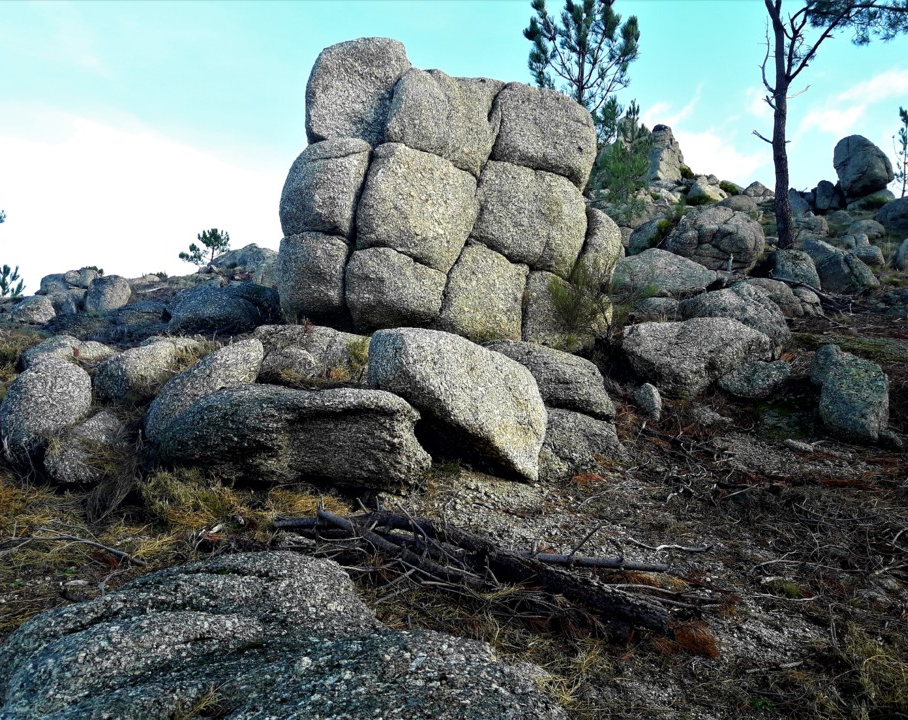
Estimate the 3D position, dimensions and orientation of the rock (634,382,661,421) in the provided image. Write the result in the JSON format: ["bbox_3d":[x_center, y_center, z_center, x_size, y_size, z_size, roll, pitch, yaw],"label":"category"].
[{"bbox_3d":[1.799,0.385,7.200,0.253,0.359,0.190,-1,-3,14],"label":"rock"}]

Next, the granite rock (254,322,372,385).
[{"bbox_3d":[-1.484,-0.038,8.200,1.185,0.654,0.888,1,-4,-10],"label":"granite rock"}]

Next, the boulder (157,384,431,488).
[{"bbox_3d":[-1.109,0.532,5.400,1.760,0.660,0.850,0,-3,5],"label":"boulder"}]

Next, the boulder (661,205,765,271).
[{"bbox_3d":[4.770,-2.247,14.300,1.779,1.197,1.423,-1,-3,19],"label":"boulder"}]

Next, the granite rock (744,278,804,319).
[{"bbox_3d":[4.799,-0.912,11.700,0.935,0.645,0.748,-1,-3,22],"label":"granite rock"}]

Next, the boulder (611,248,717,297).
[{"bbox_3d":[3.507,-1.465,13.000,1.713,0.779,1.285,-1,-4,15],"label":"boulder"}]

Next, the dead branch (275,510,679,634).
[{"bbox_3d":[0.022,1.014,3.850,2.100,0.330,0.680,-1,-3,26],"label":"dead branch"}]

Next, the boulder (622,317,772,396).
[{"bbox_3d":[2.603,-0.027,8.300,1.484,0.876,1.068,-1,-3,17],"label":"boulder"}]

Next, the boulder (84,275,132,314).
[{"bbox_3d":[-6.024,-1.139,13.500,0.800,0.660,0.720,1,-3,-24],"label":"boulder"}]

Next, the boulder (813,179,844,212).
[{"bbox_3d":[10.610,-4.632,22.000,0.900,0.950,0.800,-1,-3,26],"label":"boulder"}]

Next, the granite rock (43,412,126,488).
[{"bbox_3d":[-3.360,0.799,7.100,0.694,0.654,0.590,2,-4,-25],"label":"granite rock"}]

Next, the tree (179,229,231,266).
[{"bbox_3d":[-8.997,-4.021,28.000,1.732,1.539,1.472,1,-3,-18],"label":"tree"}]

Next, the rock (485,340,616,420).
[{"bbox_3d":[0.761,0.173,6.250,1.000,0.620,0.800,0,-3,0],"label":"rock"}]

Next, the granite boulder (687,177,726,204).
[{"bbox_3d":[9.430,-6.330,29.000,1.421,1.014,1.137,-1,-4,18],"label":"granite boulder"}]

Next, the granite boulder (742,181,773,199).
[{"bbox_3d":[11.354,-6.349,29.000,1.046,0.757,0.837,-1,-3,22],"label":"granite boulder"}]

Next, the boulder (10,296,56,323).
[{"bbox_3d":[-9.206,-1.084,17.000,0.886,0.595,0.708,2,-4,-29],"label":"boulder"}]

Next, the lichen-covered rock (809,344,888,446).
[{"bbox_3d":[3.514,0.298,6.900,0.599,0.845,0.479,-1,-3,27],"label":"lichen-covered rock"}]

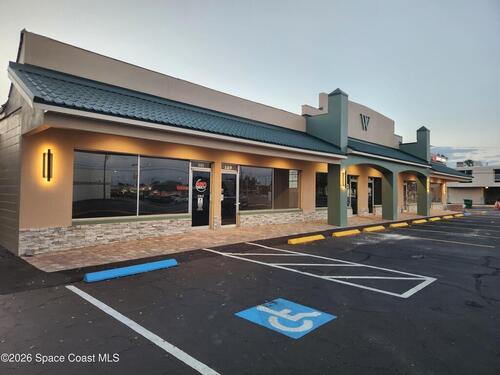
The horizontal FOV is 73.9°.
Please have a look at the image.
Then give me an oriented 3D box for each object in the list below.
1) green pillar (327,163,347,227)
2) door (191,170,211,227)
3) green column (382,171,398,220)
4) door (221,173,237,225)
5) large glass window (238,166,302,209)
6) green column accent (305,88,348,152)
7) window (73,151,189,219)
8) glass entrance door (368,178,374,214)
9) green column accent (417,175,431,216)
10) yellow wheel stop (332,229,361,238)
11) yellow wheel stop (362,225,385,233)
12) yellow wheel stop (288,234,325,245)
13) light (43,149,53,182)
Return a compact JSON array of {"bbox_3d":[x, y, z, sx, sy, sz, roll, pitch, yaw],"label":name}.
[{"bbox_3d":[3.835,0.327,14.501,0.590,2.719,0.590,0,-1,44],"label":"green pillar"},{"bbox_3d":[-1.793,0.400,12.107,0.070,2.112,0.885,0,-1,44],"label":"door"},{"bbox_3d":[7.624,0.423,18.086,0.600,2.700,0.600,2,0,42],"label":"green column"},{"bbox_3d":[-0.829,0.447,13.100,0.070,2.098,0.850,0,-1,44],"label":"door"},{"bbox_3d":[1.077,0.049,15.566,0.100,1.929,4.373,0,-1,44],"label":"large glass window"},{"bbox_3d":[3.698,-3.159,16.155,1.930,3.078,0.652,0,-1,44],"label":"green column accent"},{"bbox_3d":[-3.611,-0.067,10.771,0.100,1.959,3.949,0,-1,44],"label":"window"},{"bbox_3d":[8.395,0.631,23.048,0.100,2.343,0.920,0,-1,44],"label":"glass entrance door"},{"bbox_3d":[11.879,0.517,22.730,0.590,2.719,0.590,0,-1,44],"label":"green column accent"},{"bbox_3d":[3.684,1.718,12.725,0.170,0.130,1.860,0,-1,44],"label":"yellow wheel stop"},{"bbox_3d":[5.178,1.707,13.881,0.160,0.130,1.830,0,-1,44],"label":"yellow wheel stop"},{"bbox_3d":[1.816,1.636,10.443,0.160,0.130,1.830,0,-1,44],"label":"yellow wheel stop"},{"bbox_3d":[-5.078,-0.559,8.354,0.120,0.803,0.200,0,-1,44],"label":"light"}]

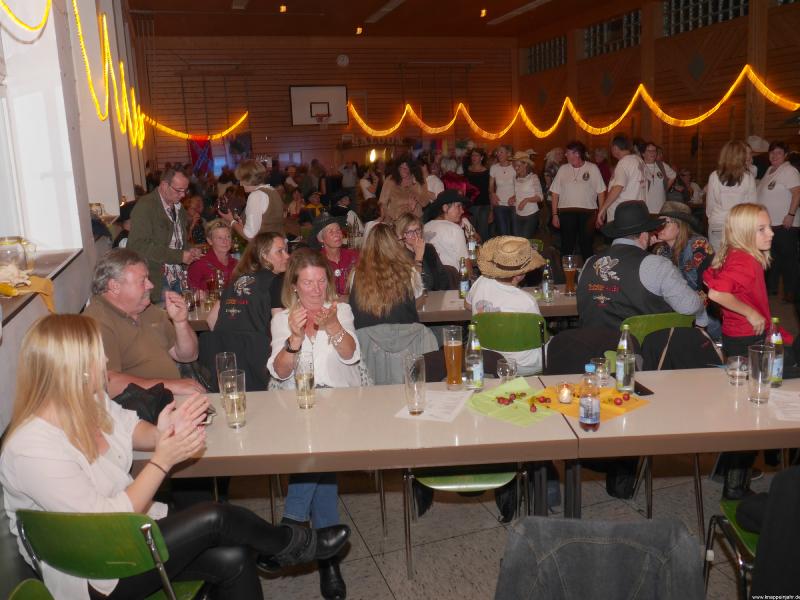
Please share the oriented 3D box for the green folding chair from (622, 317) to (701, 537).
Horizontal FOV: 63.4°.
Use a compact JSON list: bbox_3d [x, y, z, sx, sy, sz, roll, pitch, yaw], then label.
[{"bbox_3d":[1.367,0.449,3.450,0.450,0.800,0.520,-4,11,-6],"label":"green folding chair"}]

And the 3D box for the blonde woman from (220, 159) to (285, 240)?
[{"bbox_3d":[-1.135,-0.258,5.151,0.500,1.680,0.460,5,14,31],"label":"blonde woman"}]

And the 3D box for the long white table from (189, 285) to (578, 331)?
[{"bbox_3d":[-0.048,0.396,4.220,2.500,0.730,0.650,-3,11,0],"label":"long white table"}]

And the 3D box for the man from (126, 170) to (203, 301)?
[{"bbox_3d":[-1.520,-0.036,4.342,0.460,1.660,0.500,3,13,27],"label":"man"}]

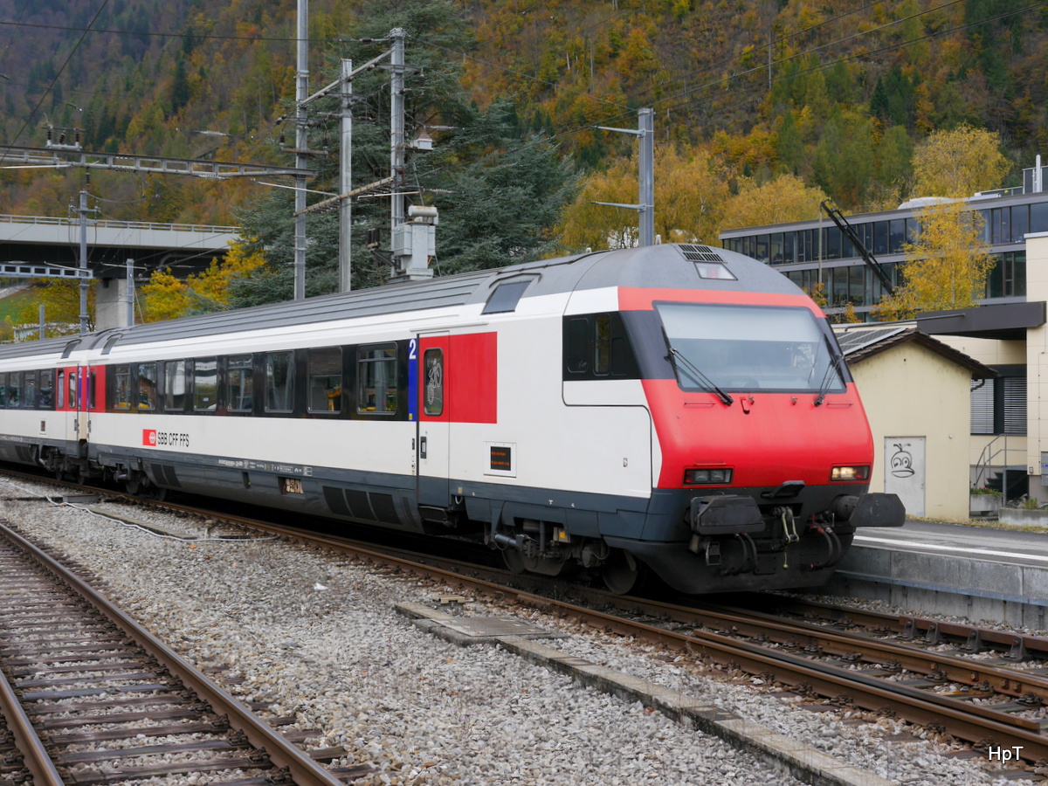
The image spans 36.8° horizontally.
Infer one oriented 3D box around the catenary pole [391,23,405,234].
[{"bbox_3d":[-3.098,-3.161,38.456,0.250,11.491,0.230,0,-1,-28],"label":"catenary pole"}]

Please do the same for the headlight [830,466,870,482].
[{"bbox_3d":[3.469,0.855,16.780,0.550,0.165,0.100,0,-1,-28],"label":"headlight"}]

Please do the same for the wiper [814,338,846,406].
[{"bbox_3d":[3.239,-0.255,17.042,0.580,0.920,0.120,0,-32,-28],"label":"wiper"}]

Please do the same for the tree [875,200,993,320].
[{"bbox_3d":[19.639,-2.790,74.951,5.400,12.853,5.400,0,-1,-28],"label":"tree"}]

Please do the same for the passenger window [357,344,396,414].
[{"bbox_3d":[-2.073,-0.182,22.229,0.060,0.990,1.400,0,-1,-28],"label":"passenger window"}]

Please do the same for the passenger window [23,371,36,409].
[{"bbox_3d":[-13.454,-0.083,42.849,0.060,1.000,1.400,0,-1,-28],"label":"passenger window"}]

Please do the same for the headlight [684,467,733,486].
[{"bbox_3d":[1.857,0.843,15.917,0.550,0.165,0.100,0,-1,-28],"label":"headlight"}]

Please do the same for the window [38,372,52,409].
[{"bbox_3d":[-12.453,-0.091,41.015,0.060,1.000,1.400,0,-1,-28],"label":"window"}]

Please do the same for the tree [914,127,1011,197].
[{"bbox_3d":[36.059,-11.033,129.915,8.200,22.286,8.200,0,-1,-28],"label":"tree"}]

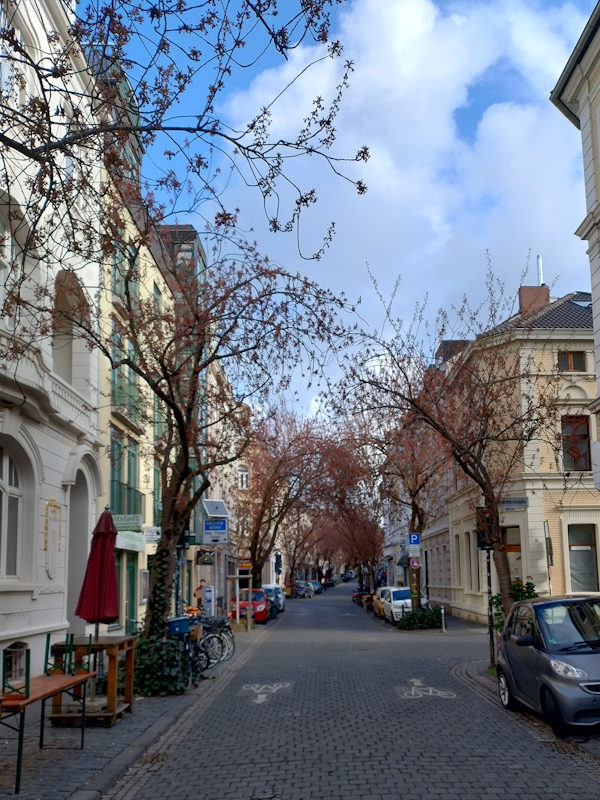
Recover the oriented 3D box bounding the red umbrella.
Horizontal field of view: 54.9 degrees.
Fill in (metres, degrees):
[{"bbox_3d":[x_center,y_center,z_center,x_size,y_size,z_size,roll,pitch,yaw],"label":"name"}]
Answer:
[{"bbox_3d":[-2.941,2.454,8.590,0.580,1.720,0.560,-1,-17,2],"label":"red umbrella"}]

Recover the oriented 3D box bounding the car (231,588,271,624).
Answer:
[{"bbox_3d":[-2.277,10.065,28.322,1.660,1.500,3.650,-1,-17,2],"label":"car"}]

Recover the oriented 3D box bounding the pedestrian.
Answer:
[{"bbox_3d":[-4.079,8.356,23.664,0.520,1.780,0.380,8,-19,-25],"label":"pedestrian"}]

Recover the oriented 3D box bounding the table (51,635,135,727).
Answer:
[{"bbox_3d":[-2.865,3.934,8.098,0.860,1.000,0.900,-1,-17,2],"label":"table"}]

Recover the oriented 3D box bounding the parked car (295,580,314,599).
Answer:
[{"bbox_3d":[0.522,18.254,55.728,1.780,1.540,4.200,-2,-17,3],"label":"parked car"}]

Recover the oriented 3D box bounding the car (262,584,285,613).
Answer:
[{"bbox_3d":[-1.768,12.594,36.831,1.770,1.560,4.100,-1,-17,2],"label":"car"}]

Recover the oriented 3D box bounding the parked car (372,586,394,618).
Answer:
[{"bbox_3d":[5.092,11.028,31.727,1.760,1.530,4.200,-1,-17,2],"label":"parked car"}]

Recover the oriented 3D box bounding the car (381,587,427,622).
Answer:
[{"bbox_3d":[4.923,9.711,27.422,1.660,1.500,3.700,-1,-17,2],"label":"car"}]

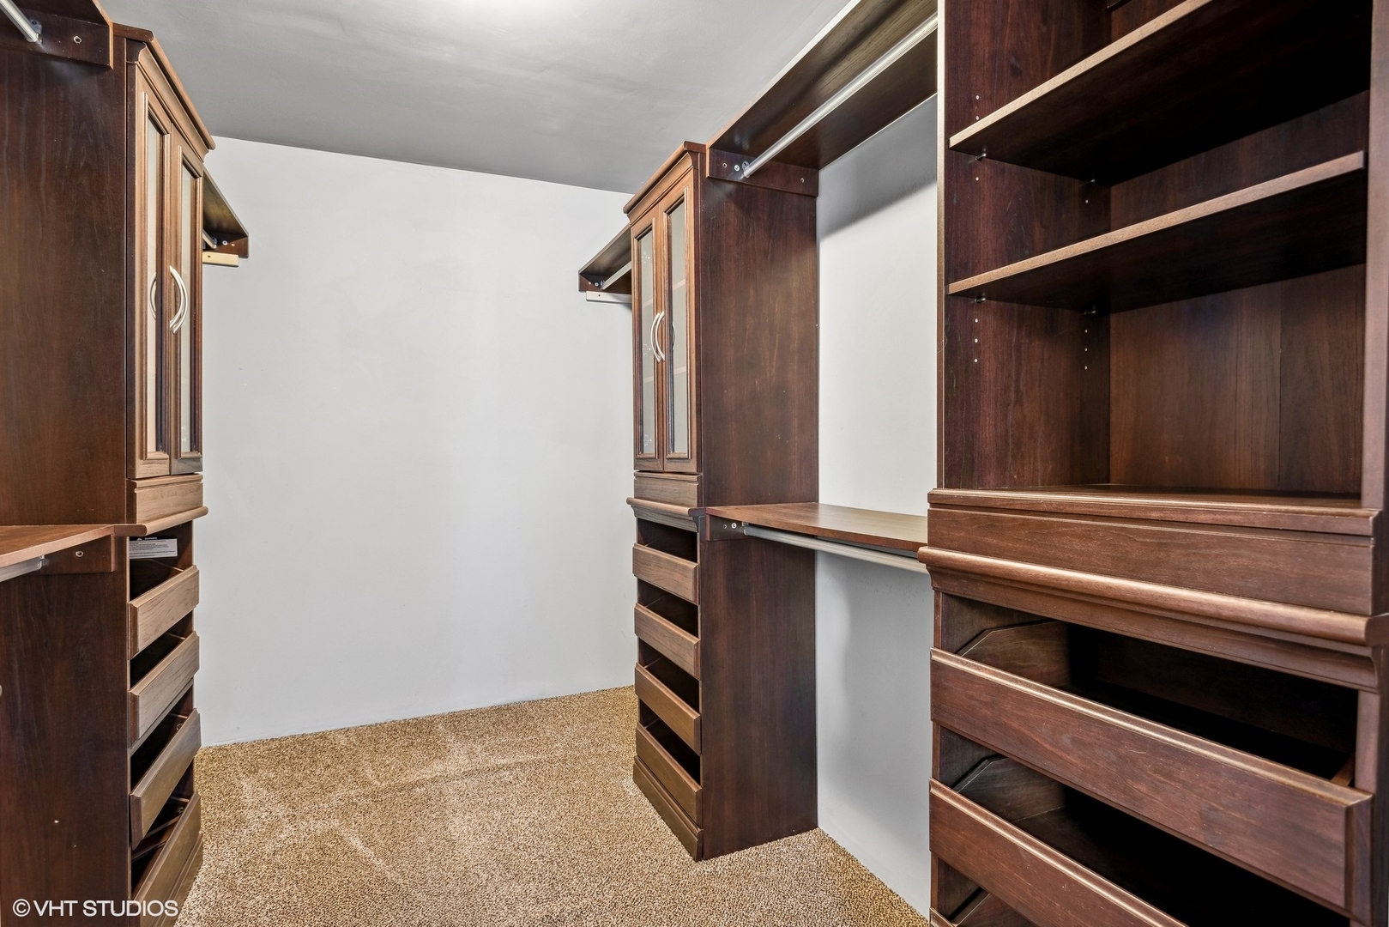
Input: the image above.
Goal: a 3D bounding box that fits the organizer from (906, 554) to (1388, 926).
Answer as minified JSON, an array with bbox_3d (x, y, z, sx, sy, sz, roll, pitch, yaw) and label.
[{"bbox_3d":[0.657,0.599,0.970,0.422,0.938,0.571,0,0,-23],"label":"organizer"}]

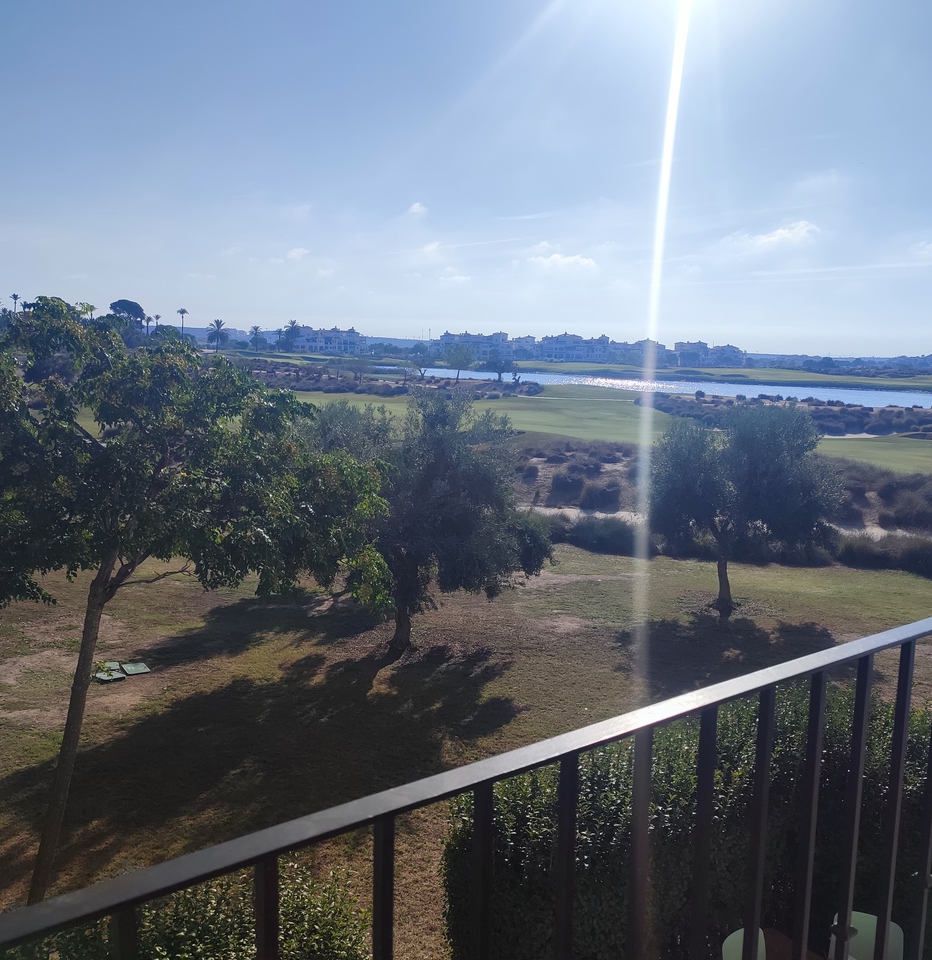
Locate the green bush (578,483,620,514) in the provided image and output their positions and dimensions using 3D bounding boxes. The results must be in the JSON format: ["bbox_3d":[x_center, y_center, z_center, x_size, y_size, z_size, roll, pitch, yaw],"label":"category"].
[{"bbox_3d":[4.299,0.534,29.754,1.350,0.915,1.282,2,8,0],"label":"green bush"}]

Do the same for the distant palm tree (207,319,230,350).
[{"bbox_3d":[-78.150,-45.928,291.885,7.583,9.994,7.583,2,8,0],"label":"distant palm tree"}]

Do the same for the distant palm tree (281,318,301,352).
[{"bbox_3d":[-61.972,-51.010,326.421,7.064,11.866,7.064,2,8,0],"label":"distant palm tree"}]

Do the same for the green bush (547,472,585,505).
[{"bbox_3d":[3.353,0.249,31.133,1.278,1.012,1.214,2,8,0],"label":"green bush"}]

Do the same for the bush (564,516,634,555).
[{"bbox_3d":[3.454,1.403,23.721,1.845,0.946,1.476,2,8,0],"label":"bush"}]

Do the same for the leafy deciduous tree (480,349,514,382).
[{"bbox_3d":[4.565,-16.589,133.979,4.923,4.887,4.923,2,8,0],"label":"leafy deciduous tree"}]

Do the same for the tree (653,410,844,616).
[{"bbox_3d":[5.343,0.627,17.739,3.598,4.135,3.491,2,8,0],"label":"tree"}]

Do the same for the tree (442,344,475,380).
[{"bbox_3d":[-1.087,-17.161,133.929,5.212,5.457,5.212,2,8,0],"label":"tree"}]

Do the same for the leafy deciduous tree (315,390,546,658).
[{"bbox_3d":[-0.556,0.737,14.859,3.823,4.270,3.632,2,8,0],"label":"leafy deciduous tree"}]

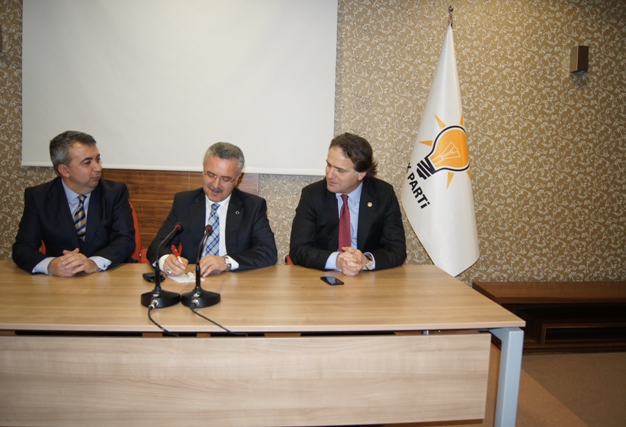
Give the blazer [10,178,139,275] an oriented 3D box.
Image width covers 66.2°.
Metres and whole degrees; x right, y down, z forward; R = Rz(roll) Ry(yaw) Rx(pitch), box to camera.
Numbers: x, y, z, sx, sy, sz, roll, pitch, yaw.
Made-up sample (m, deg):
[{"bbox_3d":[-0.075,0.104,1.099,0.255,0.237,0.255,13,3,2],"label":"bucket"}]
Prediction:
[{"bbox_3d":[-1.025,0.144,2.119,0.530,0.600,0.460,-1,7,-22],"label":"blazer"}]

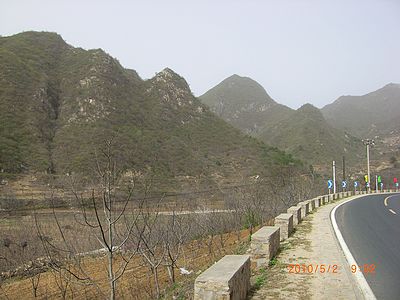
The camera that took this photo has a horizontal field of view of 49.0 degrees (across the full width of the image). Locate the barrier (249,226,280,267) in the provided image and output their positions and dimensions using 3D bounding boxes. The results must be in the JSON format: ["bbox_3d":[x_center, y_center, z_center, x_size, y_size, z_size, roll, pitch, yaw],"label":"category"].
[{"bbox_3d":[1.501,2.167,9.974,0.391,0.577,1.813,-1,-3,16],"label":"barrier"}]

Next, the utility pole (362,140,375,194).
[{"bbox_3d":[26.094,2.439,68.000,1.800,8.440,0.450,-2,-5,27],"label":"utility pole"}]

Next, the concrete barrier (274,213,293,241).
[{"bbox_3d":[2.696,2.363,13.884,0.391,0.608,1.813,-1,-3,17],"label":"concrete barrier"}]

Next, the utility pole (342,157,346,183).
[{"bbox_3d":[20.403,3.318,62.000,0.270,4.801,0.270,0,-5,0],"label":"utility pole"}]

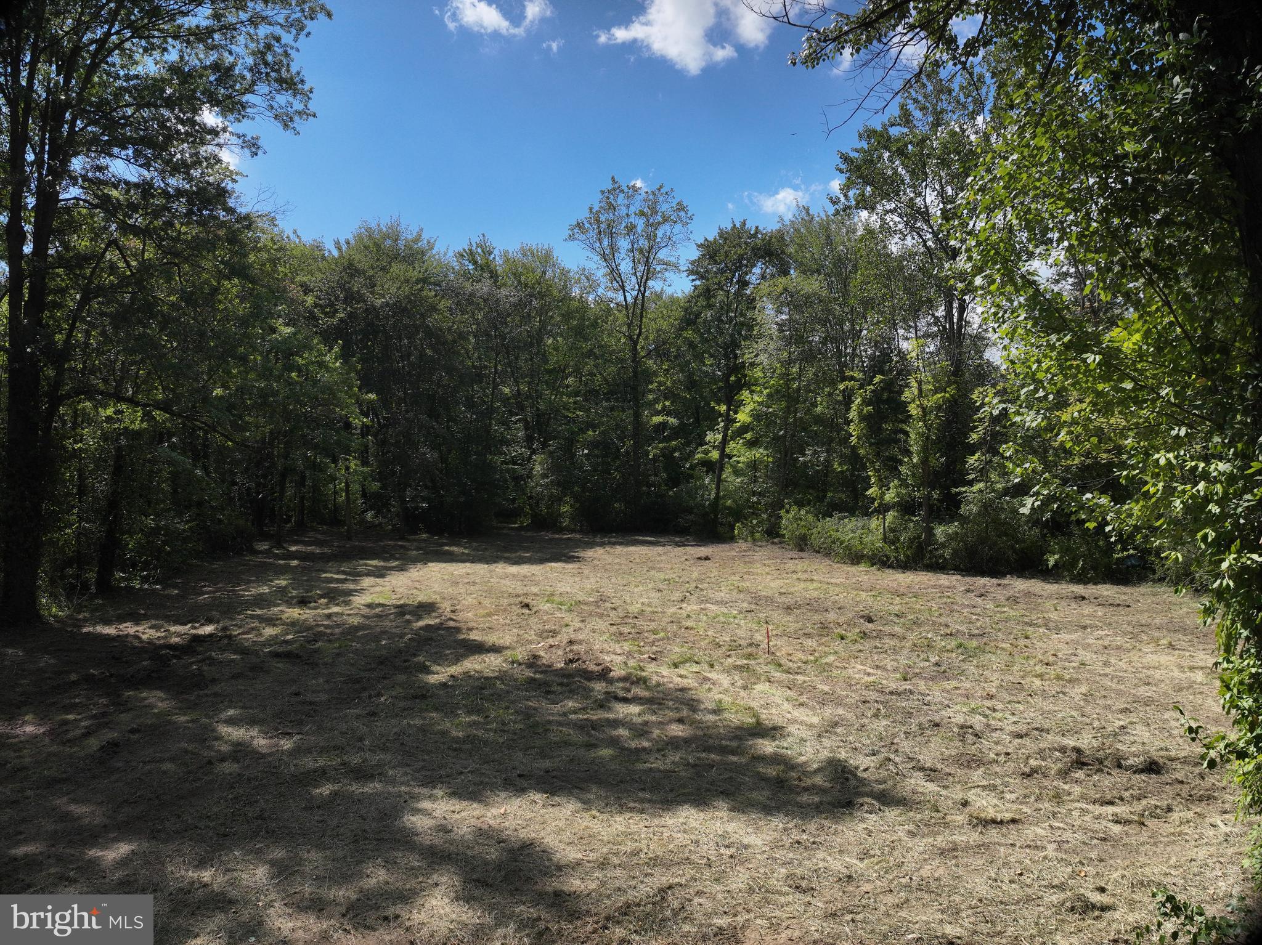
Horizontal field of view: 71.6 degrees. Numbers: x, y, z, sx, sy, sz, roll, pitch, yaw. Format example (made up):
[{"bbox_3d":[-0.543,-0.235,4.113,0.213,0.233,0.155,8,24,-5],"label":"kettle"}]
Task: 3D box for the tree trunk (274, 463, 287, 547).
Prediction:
[{"bbox_3d":[-16.609,1.544,41.500,0.330,3.840,0.330,3,0,-22],"label":"tree trunk"}]

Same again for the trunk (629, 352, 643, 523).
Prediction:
[{"bbox_3d":[0.302,-1.935,52.000,0.500,10.550,0.500,-1,0,0],"label":"trunk"}]

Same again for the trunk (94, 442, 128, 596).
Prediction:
[{"bbox_3d":[-15.411,1.363,26.000,0.460,4.570,0.460,6,0,-30],"label":"trunk"}]

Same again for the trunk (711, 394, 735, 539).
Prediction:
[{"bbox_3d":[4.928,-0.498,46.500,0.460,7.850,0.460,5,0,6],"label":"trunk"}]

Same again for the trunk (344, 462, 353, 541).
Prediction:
[{"bbox_3d":[-14.522,1.446,45.000,0.290,4.010,0.290,-1,0,0],"label":"trunk"}]

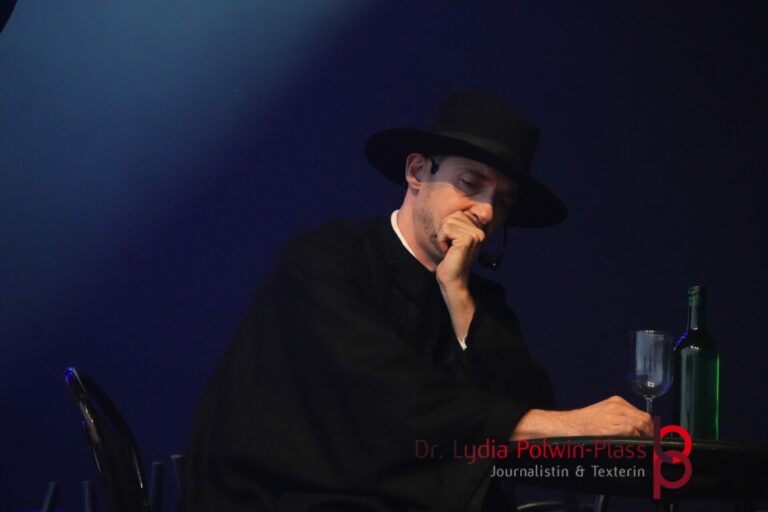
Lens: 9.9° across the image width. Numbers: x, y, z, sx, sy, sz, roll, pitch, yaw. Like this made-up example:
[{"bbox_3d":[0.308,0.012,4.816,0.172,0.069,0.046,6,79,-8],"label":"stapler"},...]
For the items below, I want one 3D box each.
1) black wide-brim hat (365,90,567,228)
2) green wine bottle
[{"bbox_3d":[0.160,-0.178,7.400,0.372,0.138,0.345,5,-25,44],"label":"black wide-brim hat"},{"bbox_3d":[0.512,0.198,7.228,0.075,0.300,0.075,0,-8,0],"label":"green wine bottle"}]

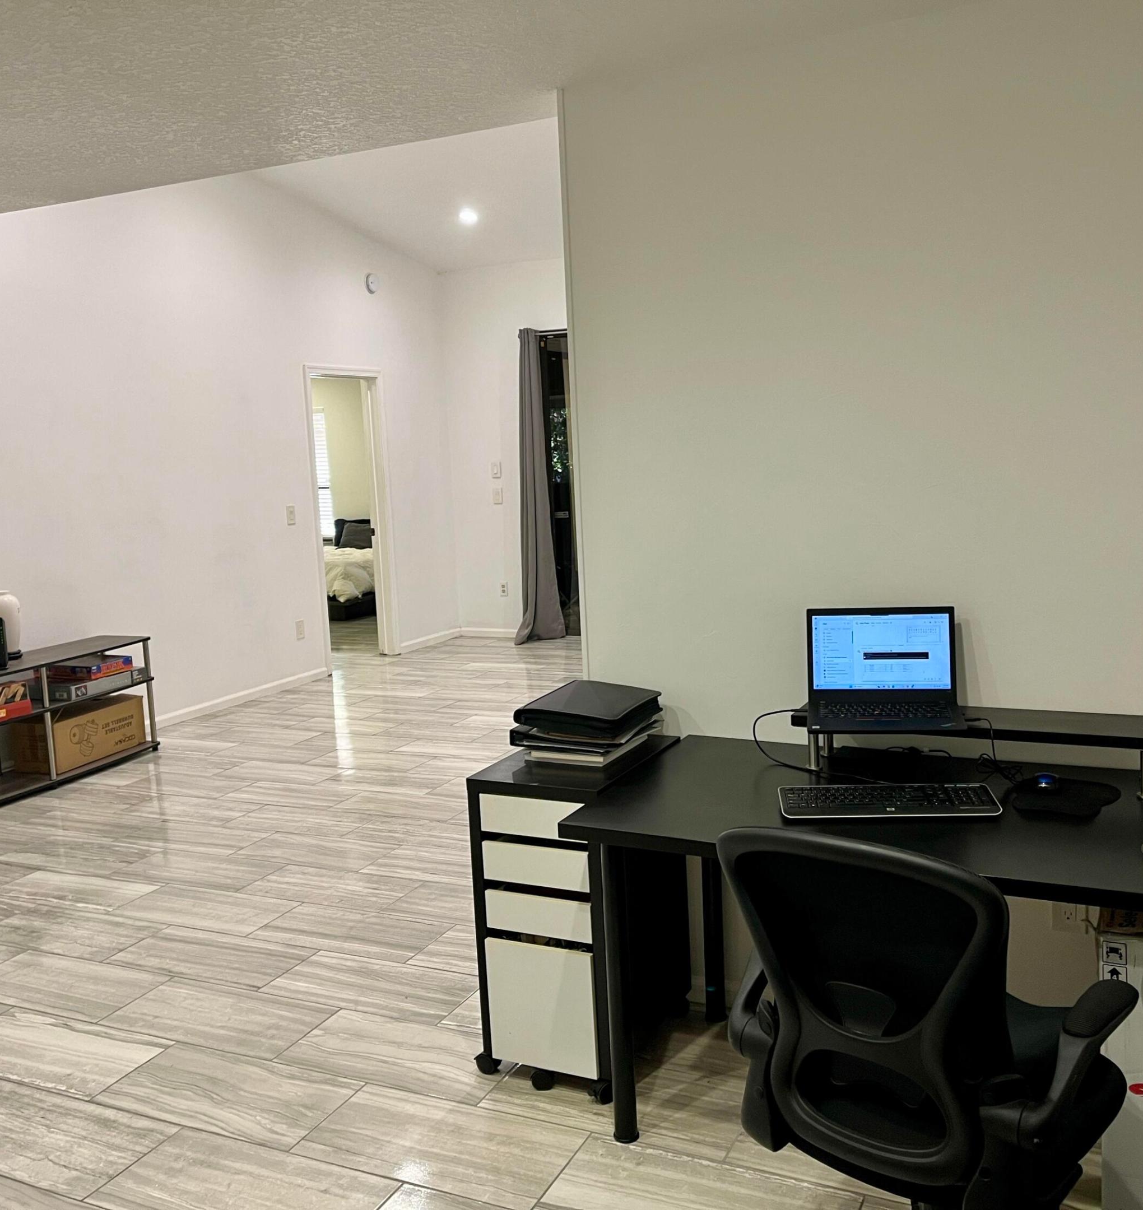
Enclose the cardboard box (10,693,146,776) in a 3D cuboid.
[{"bbox_3d":[-2.482,0.653,6.138,0.265,0.247,0.613,1,8,22],"label":"cardboard box"}]

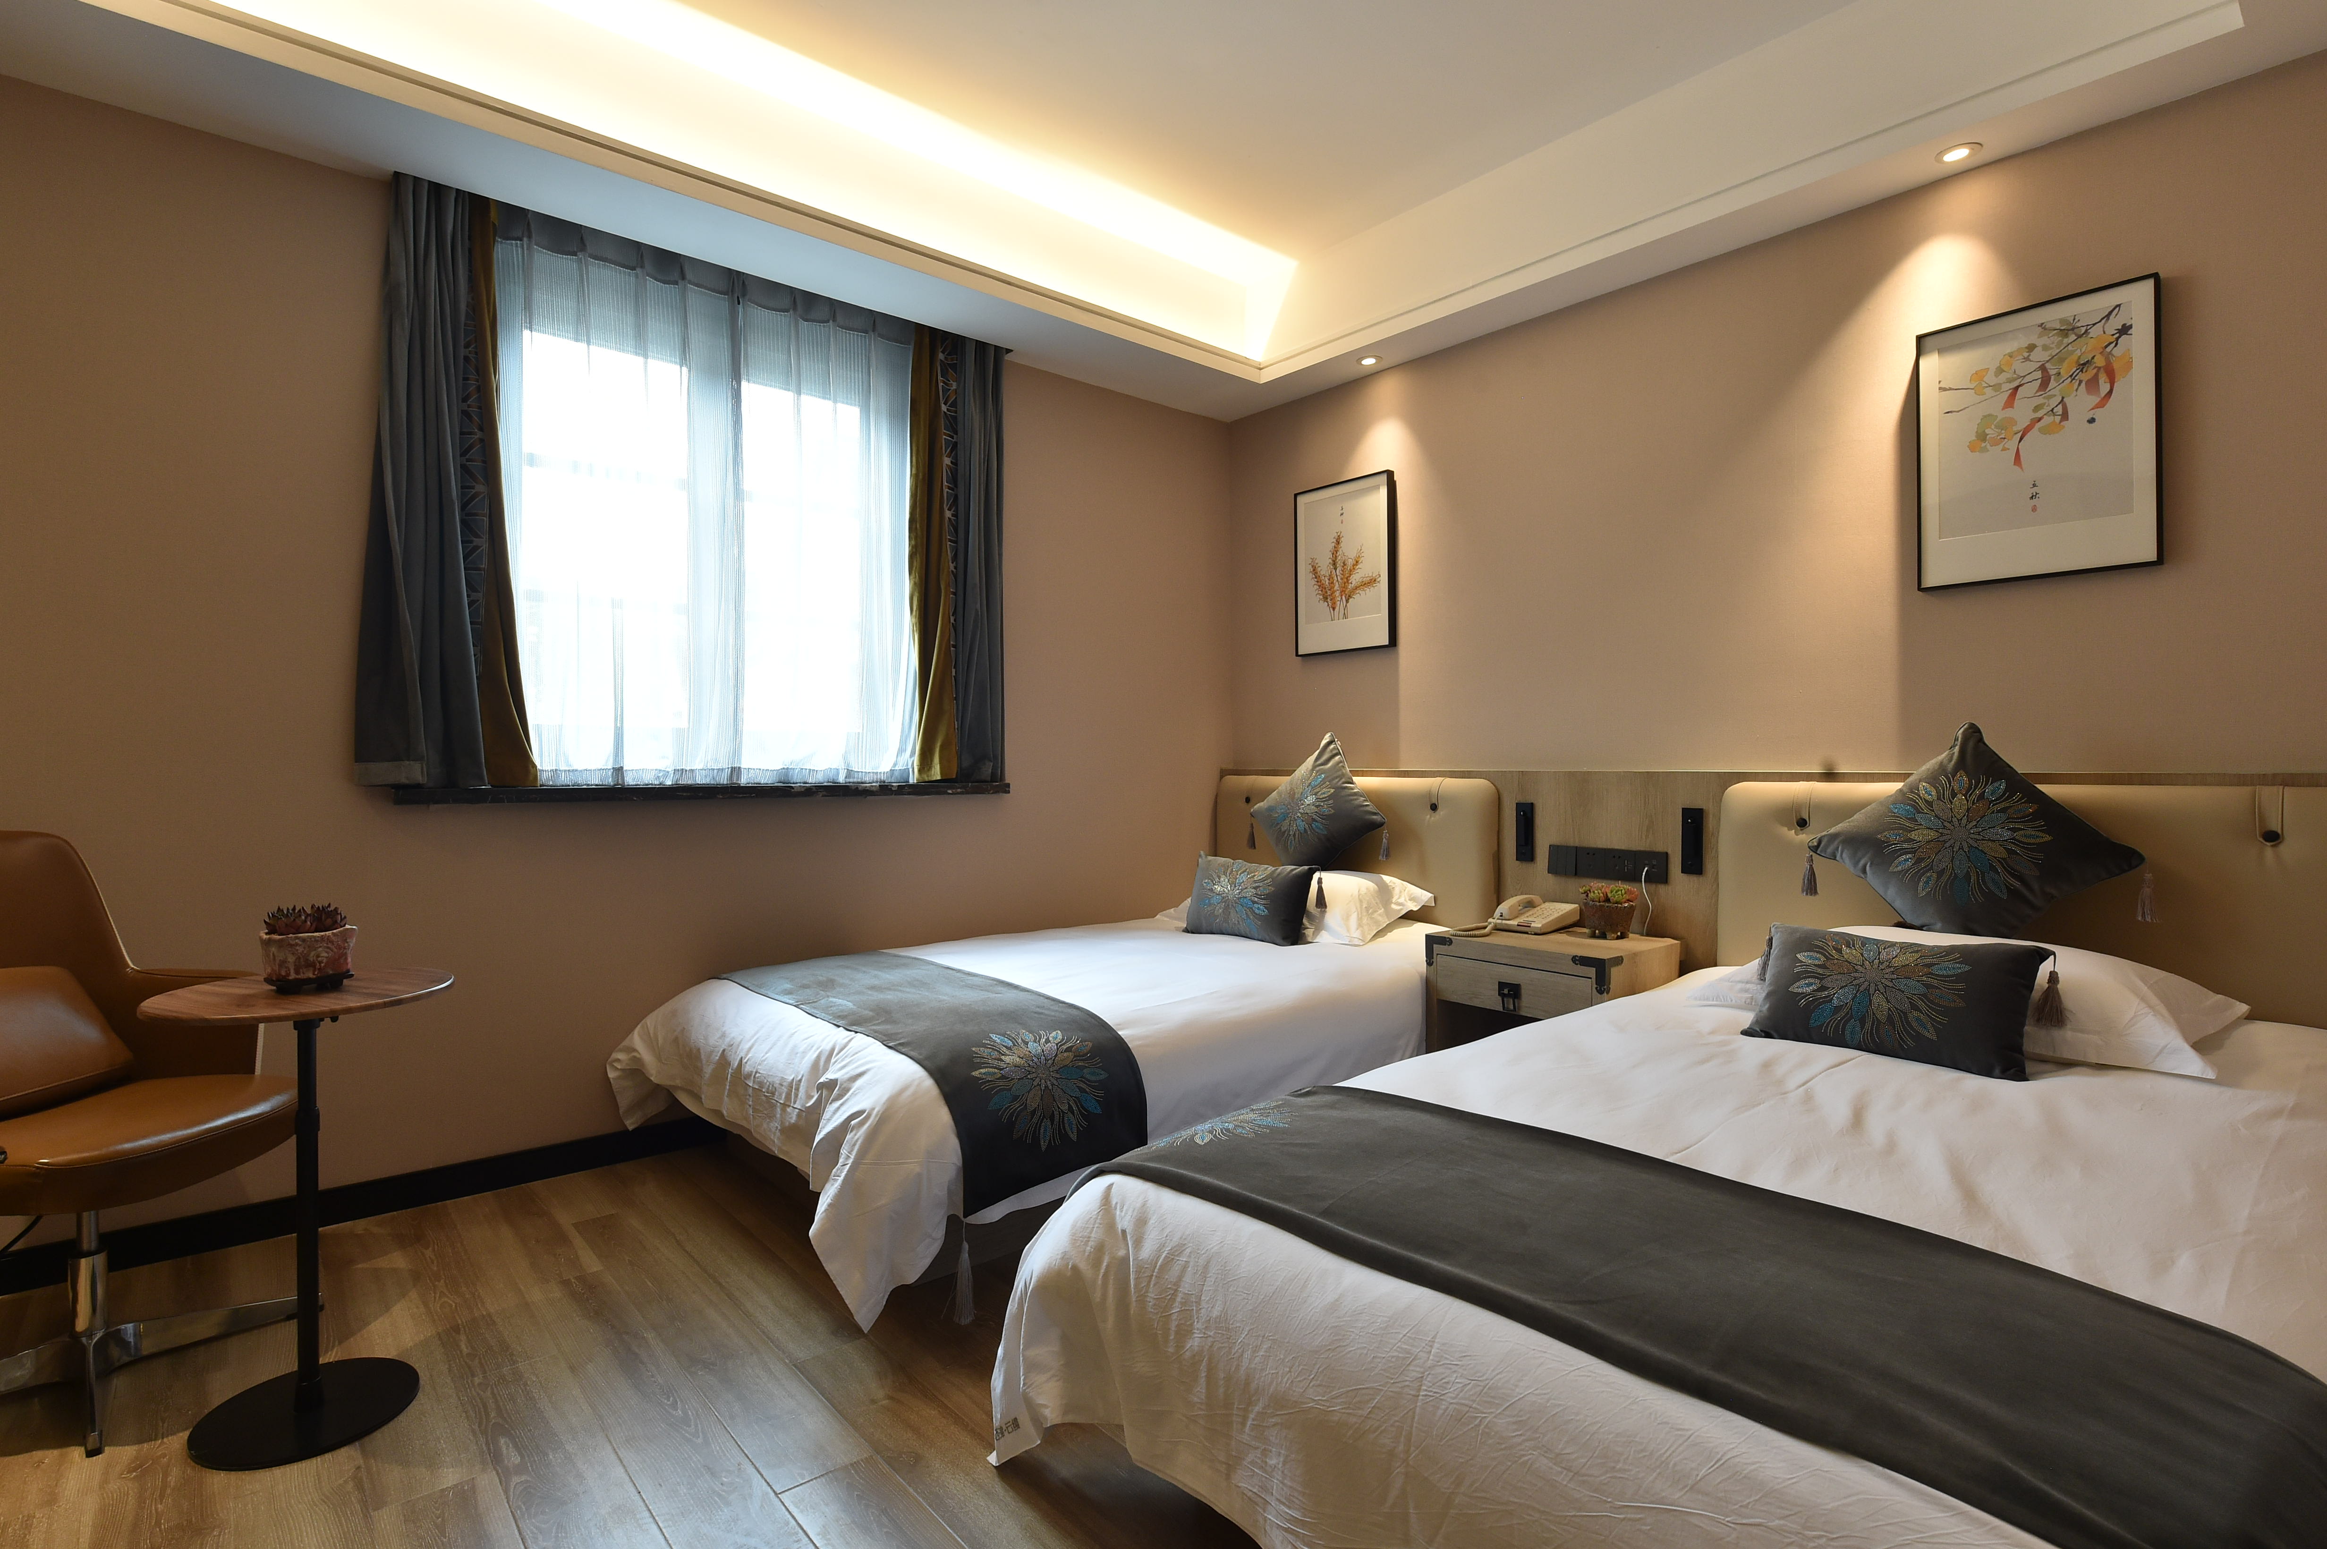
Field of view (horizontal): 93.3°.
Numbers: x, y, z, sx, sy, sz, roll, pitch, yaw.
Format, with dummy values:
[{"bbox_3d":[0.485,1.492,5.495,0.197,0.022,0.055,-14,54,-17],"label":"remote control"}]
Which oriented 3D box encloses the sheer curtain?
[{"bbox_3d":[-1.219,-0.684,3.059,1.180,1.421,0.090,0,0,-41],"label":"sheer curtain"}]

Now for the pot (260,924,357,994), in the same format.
[{"bbox_3d":[-1.391,0.300,1.790,0.122,0.098,0.098,0,0,-41],"label":"pot"}]

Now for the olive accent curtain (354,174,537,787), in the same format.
[{"bbox_3d":[-1.688,-0.682,2.594,0.365,1.409,0.140,0,0,-41],"label":"olive accent curtain"}]

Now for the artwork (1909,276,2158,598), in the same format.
[{"bbox_3d":[1.917,-0.727,2.420,0.034,0.594,0.422,0,0,-41],"label":"artwork"}]

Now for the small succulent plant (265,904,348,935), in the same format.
[{"bbox_3d":[-1.393,0.235,1.788,0.105,0.055,0.088,0,0,-41],"label":"small succulent plant"}]

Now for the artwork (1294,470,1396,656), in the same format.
[{"bbox_3d":[0.645,-0.732,3.901,0.034,0.600,0.436,0,0,-41],"label":"artwork"}]

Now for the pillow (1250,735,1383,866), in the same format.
[{"bbox_3d":[0.521,0.153,3.791,0.150,0.430,0.430,19,-57,-39],"label":"pillow"}]

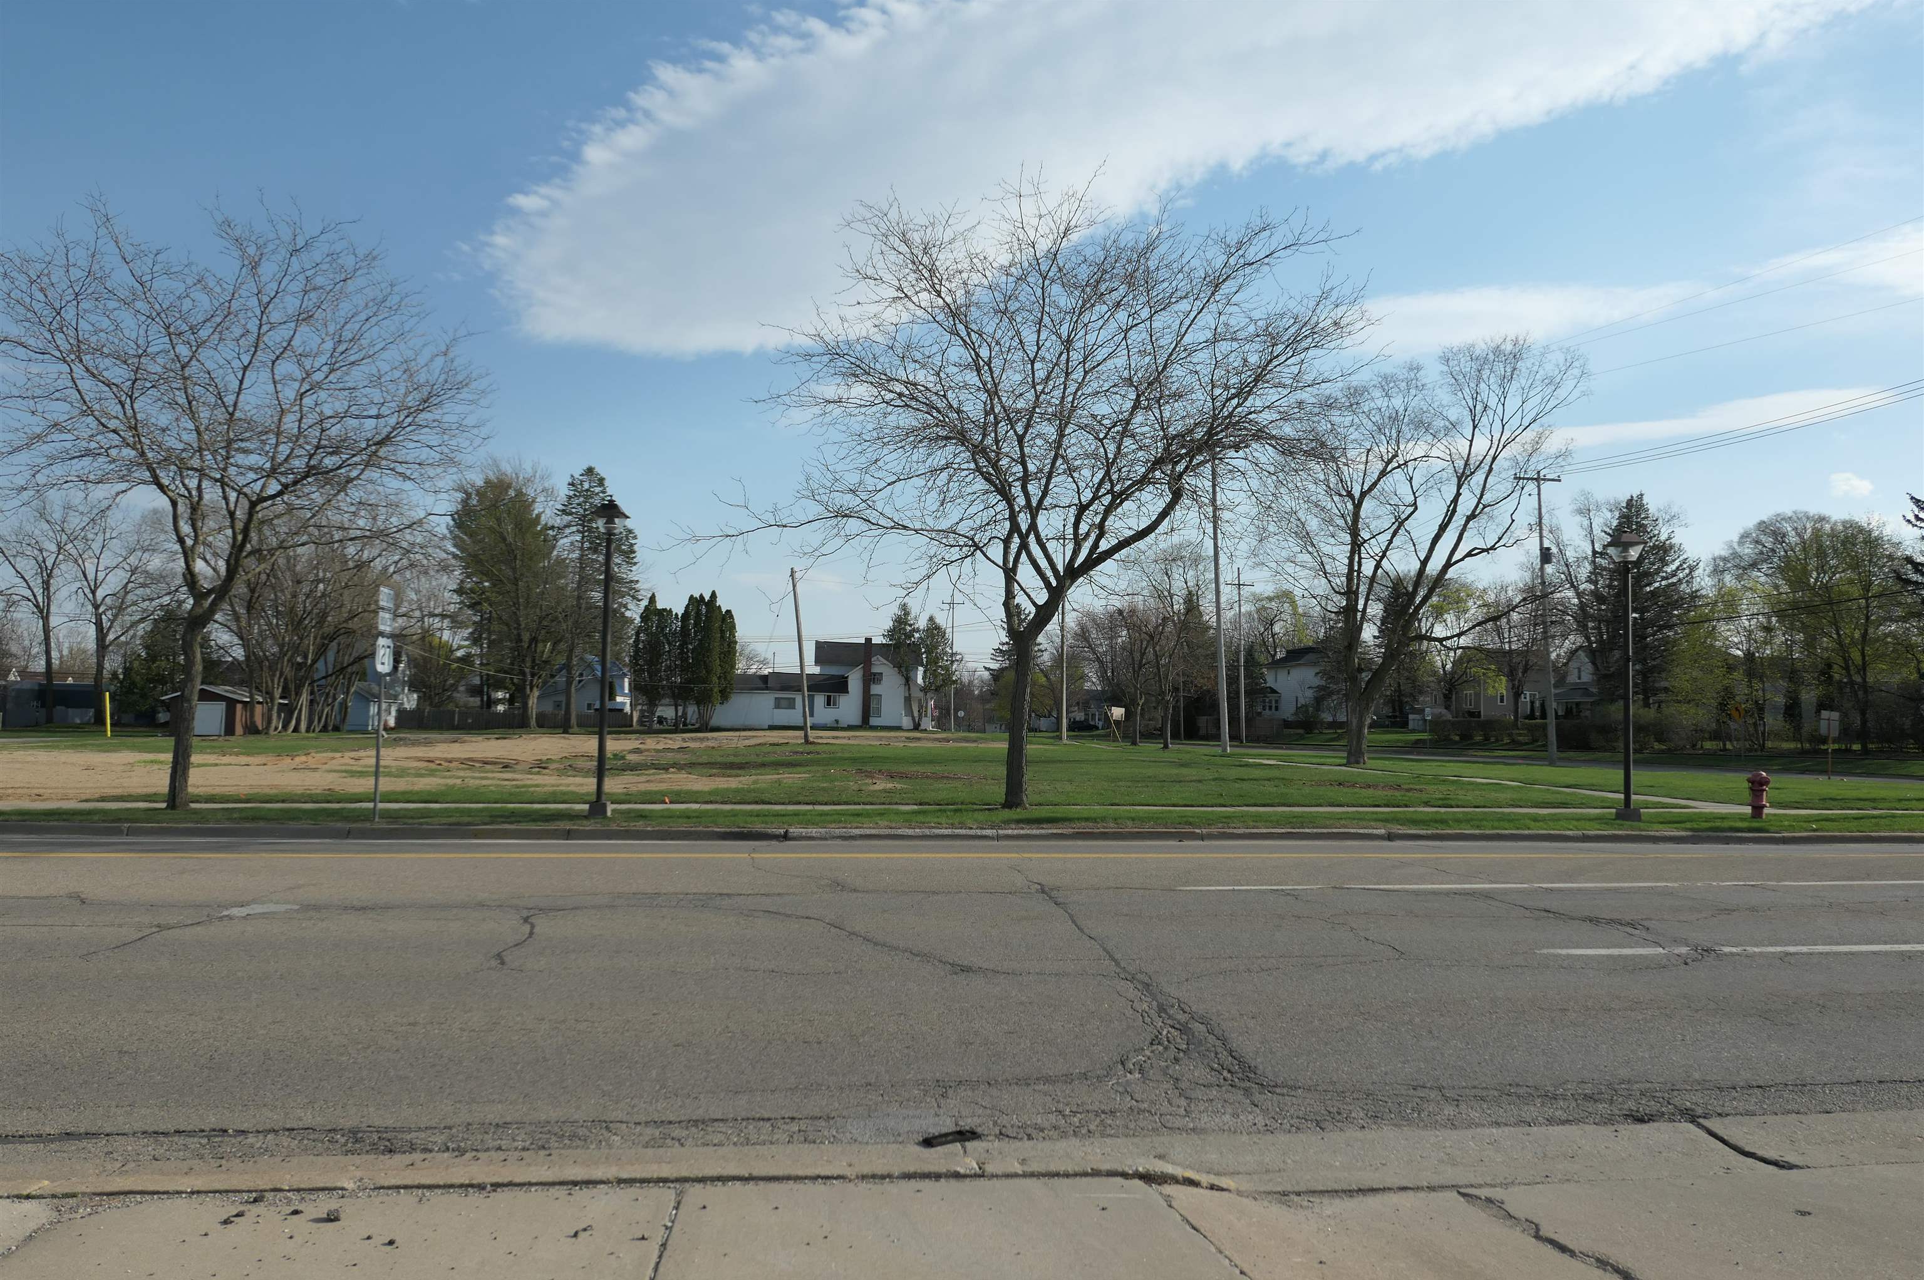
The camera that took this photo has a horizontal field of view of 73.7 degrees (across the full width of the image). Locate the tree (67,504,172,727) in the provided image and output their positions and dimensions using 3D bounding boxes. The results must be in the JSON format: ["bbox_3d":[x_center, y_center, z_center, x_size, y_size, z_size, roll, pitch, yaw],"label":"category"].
[{"bbox_3d":[-68.250,-2.260,104.000,8.700,18.380,8.400,1,-3,0],"label":"tree"}]

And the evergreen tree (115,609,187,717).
[{"bbox_3d":[-61.778,2.004,98.277,6.200,9.110,6.200,3,-4,-32],"label":"evergreen tree"}]

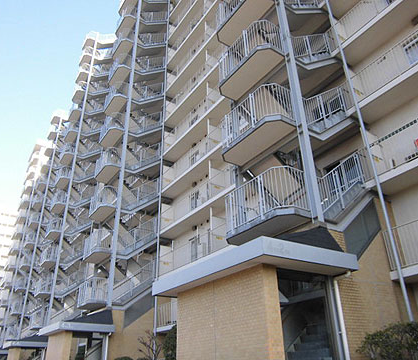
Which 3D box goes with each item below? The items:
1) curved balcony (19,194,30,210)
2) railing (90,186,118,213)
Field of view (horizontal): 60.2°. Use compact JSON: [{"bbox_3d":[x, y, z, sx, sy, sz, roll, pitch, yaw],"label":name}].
[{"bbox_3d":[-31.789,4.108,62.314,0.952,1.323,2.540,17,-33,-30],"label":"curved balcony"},{"bbox_3d":[-6.466,1.399,22.105,0.930,1.180,2.470,17,-33,-31],"label":"railing"}]

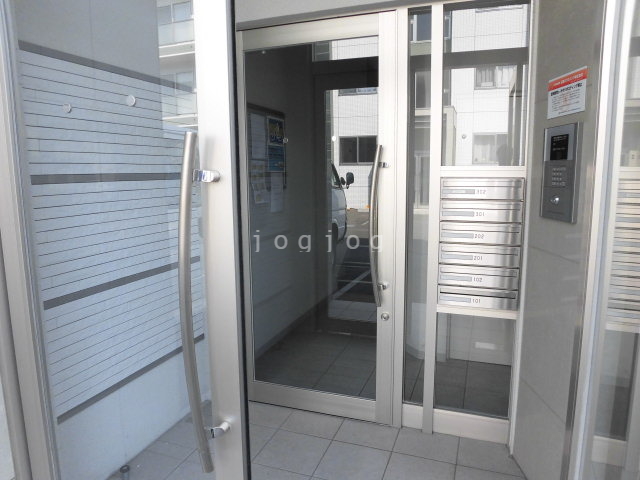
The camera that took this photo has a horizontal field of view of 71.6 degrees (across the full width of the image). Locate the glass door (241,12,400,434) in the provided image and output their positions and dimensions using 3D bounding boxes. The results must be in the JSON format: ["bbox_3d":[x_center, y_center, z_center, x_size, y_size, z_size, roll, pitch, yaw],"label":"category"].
[{"bbox_3d":[-0.034,-0.064,2.410,0.900,2.100,0.060,2,8,20],"label":"glass door"}]

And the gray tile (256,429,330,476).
[{"bbox_3d":[-0.123,1.038,2.170,0.300,0.012,0.300,2,8,20],"label":"gray tile"}]

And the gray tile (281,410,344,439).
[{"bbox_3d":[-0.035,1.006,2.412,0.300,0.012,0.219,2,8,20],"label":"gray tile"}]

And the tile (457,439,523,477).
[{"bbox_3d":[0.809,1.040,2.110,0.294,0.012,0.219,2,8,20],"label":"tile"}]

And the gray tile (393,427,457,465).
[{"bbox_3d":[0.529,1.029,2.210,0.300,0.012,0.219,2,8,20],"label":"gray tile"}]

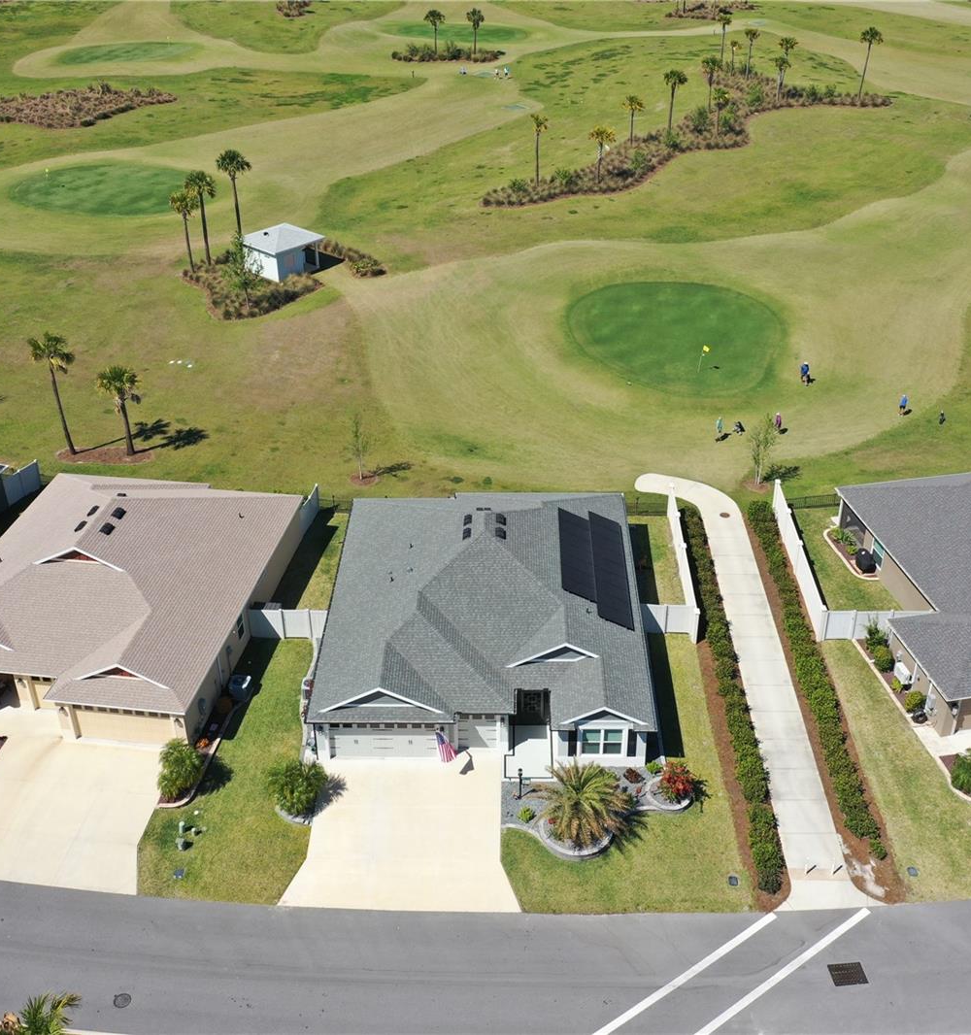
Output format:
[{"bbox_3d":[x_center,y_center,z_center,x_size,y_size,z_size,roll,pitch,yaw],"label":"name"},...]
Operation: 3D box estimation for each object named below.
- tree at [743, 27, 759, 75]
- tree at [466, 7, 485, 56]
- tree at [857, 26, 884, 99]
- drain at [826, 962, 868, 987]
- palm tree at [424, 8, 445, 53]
[{"bbox_3d":[38.874,-68.444,177.822,2.300,6.874,2.300,-1,31,0],"label":"tree"},{"bbox_3d":[-1.509,-69.926,174.061,2.600,6.520,2.600,-1,33,0],"label":"tree"},{"bbox_3d":[46.976,-55.978,149.140,2.900,8.670,2.900,-1,33,0],"label":"tree"},{"bbox_3d":[13.451,16.948,44.771,1.230,0.060,0.940,-3,31,-3],"label":"drain"},{"bbox_3d":[-7.224,-70.217,174.782,2.900,6.380,2.900,-1,33,0],"label":"palm tree"}]

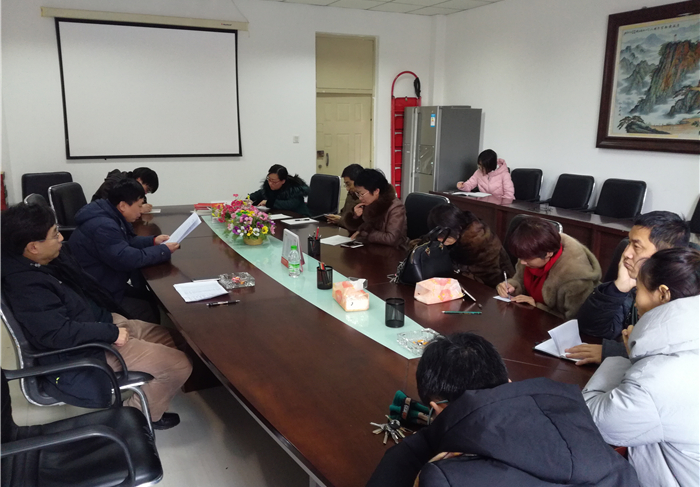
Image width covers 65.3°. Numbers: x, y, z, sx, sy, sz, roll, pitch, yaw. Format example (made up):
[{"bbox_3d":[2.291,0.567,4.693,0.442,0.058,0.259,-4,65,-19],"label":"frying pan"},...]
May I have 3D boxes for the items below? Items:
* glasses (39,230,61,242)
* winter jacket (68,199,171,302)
[{"bbox_3d":[-1.359,-0.040,2.397,0.135,0.045,0.140,3,11,-21],"label":"glasses"},{"bbox_3d":[-1.351,0.059,3.203,0.550,0.630,0.540,-6,15,-26],"label":"winter jacket"}]

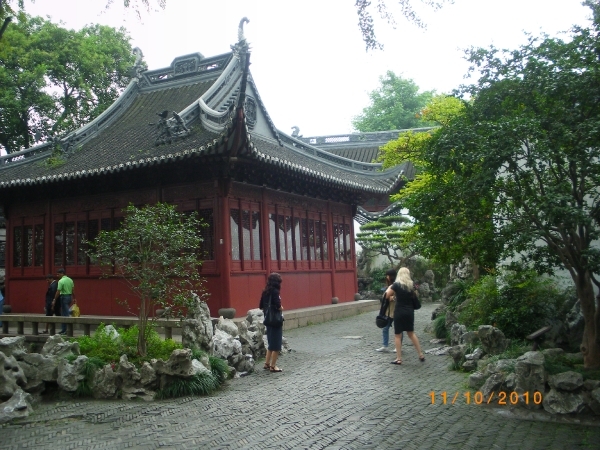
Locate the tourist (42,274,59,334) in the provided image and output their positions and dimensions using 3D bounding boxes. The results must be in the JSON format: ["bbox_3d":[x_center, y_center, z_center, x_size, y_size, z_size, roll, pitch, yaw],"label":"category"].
[{"bbox_3d":[-6.557,2.089,16.400,0.480,1.530,0.460,-4,-5,35],"label":"tourist"}]

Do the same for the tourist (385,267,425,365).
[{"bbox_3d":[1.817,1.565,10.850,0.580,1.630,0.580,3,-6,-43],"label":"tourist"}]

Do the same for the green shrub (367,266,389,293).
[{"bbox_3d":[3.397,2.401,27.000,1.200,1.300,1.100,-1,-4,0],"label":"green shrub"}]

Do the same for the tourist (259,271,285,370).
[{"bbox_3d":[-0.473,1.601,10.350,0.380,1.620,0.480,2,-6,-40],"label":"tourist"}]

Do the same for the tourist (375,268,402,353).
[{"bbox_3d":[1.764,1.675,12.300,0.480,1.620,0.480,-4,-5,30],"label":"tourist"}]

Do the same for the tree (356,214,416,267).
[{"bbox_3d":[3.900,1.388,27.500,3.100,3.600,2.800,-1,-4,0],"label":"tree"}]

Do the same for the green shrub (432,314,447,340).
[{"bbox_3d":[3.186,2.344,14.200,0.380,0.570,0.400,-5,-5,37],"label":"green shrub"}]

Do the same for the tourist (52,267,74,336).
[{"bbox_3d":[-6.178,2.006,16.300,0.420,1.710,0.520,-5,-6,41],"label":"tourist"}]

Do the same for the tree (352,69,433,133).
[{"bbox_3d":[7.557,-3.333,47.374,7.500,17.000,7.500,-1,-4,0],"label":"tree"}]

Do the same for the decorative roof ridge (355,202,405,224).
[{"bbox_3d":[3.677,-0.525,28.500,2.500,1.000,0.600,-3,-4,14],"label":"decorative roof ridge"}]

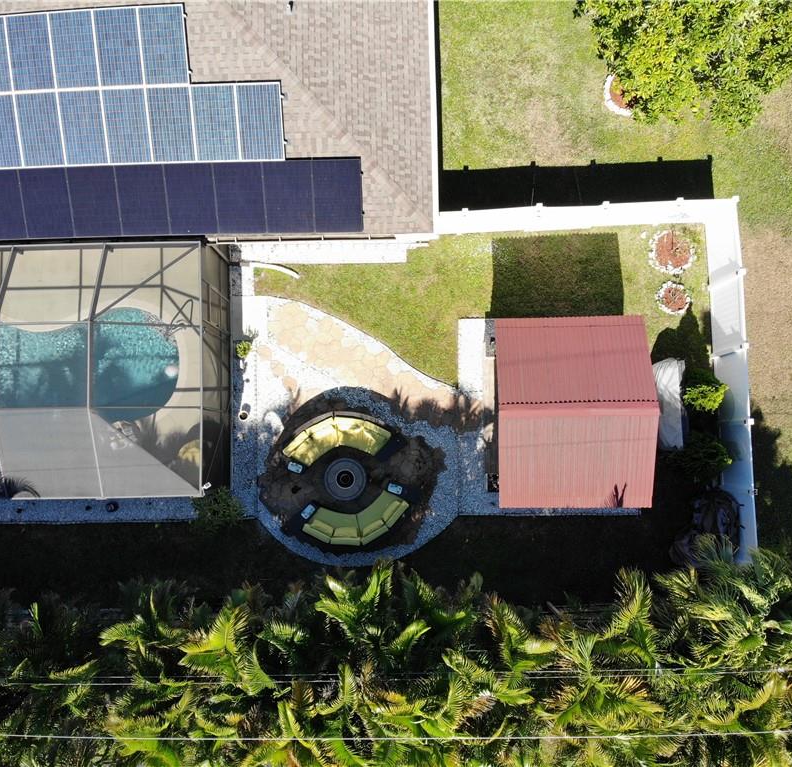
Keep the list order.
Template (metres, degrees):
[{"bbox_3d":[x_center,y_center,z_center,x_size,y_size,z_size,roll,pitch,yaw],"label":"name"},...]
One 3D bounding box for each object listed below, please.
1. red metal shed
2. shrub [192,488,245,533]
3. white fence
[{"bbox_3d":[4.102,0.739,17.275,3.428,3.649,4.330,-1,85,3],"label":"red metal shed"},{"bbox_3d":[-4.691,3.366,18.806,1.200,1.150,1.100,-1,85,3],"label":"shrub"},{"bbox_3d":[4.909,0.238,18.129,7.366,1.940,9.416,-1,85,3],"label":"white fence"}]

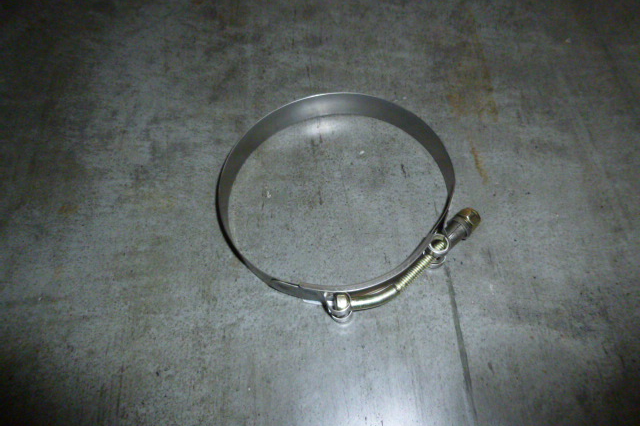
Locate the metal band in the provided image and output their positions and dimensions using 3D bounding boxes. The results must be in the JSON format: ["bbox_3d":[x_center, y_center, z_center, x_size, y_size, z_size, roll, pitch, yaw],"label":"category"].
[{"bbox_3d":[0.008,-0.014,0.255,0.126,0.019,0.124,-3,59,5],"label":"metal band"}]

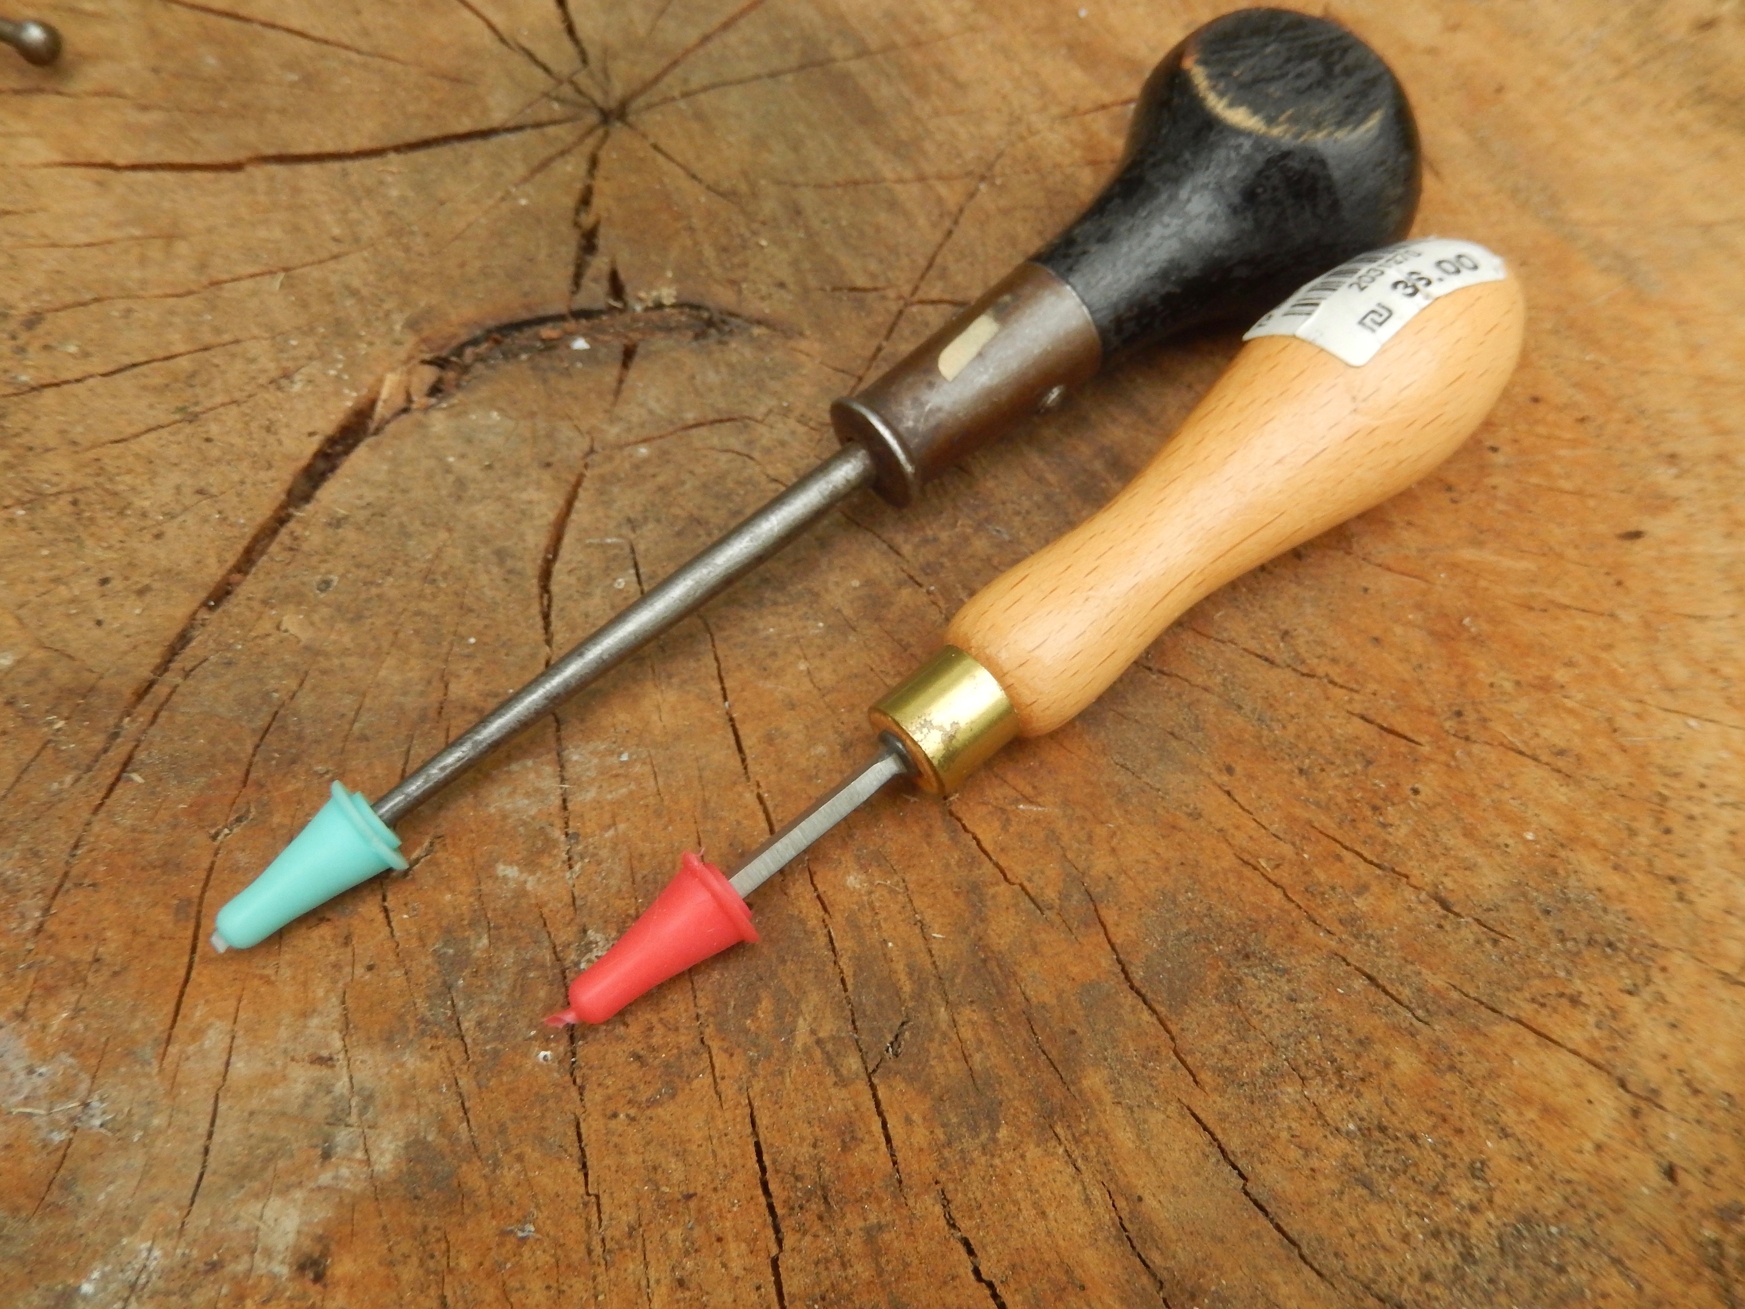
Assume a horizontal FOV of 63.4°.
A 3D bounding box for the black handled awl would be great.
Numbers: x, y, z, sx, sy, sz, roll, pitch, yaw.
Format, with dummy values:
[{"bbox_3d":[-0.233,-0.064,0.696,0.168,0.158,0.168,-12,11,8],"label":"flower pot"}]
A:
[{"bbox_3d":[0.002,-0.029,0.203,0.214,0.038,0.043,-38,66,-18],"label":"black handled awl"}]

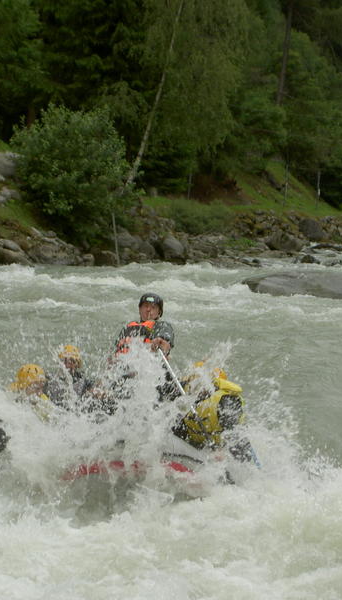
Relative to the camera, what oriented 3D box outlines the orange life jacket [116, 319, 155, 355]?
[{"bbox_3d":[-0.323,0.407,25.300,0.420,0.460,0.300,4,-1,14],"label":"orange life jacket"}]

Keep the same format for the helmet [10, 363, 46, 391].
[{"bbox_3d":[-1.206,0.648,23.200,0.240,0.210,0.280,-7,12,-20],"label":"helmet"}]

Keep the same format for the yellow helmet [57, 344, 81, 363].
[{"bbox_3d":[-0.915,0.494,24.500,0.220,0.200,0.270,-2,3,-6],"label":"yellow helmet"}]

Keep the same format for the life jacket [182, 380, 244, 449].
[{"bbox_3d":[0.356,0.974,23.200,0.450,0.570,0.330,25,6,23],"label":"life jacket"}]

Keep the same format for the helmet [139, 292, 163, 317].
[{"bbox_3d":[-0.183,0.047,25.400,0.225,0.220,0.280,2,3,11],"label":"helmet"}]

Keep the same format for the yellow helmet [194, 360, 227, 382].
[{"bbox_3d":[0.343,0.626,23.500,0.240,0.200,0.280,16,6,17],"label":"yellow helmet"}]

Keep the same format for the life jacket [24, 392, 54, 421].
[{"bbox_3d":[-1.127,0.940,23.000,0.400,0.460,0.300,-8,9,-16],"label":"life jacket"}]

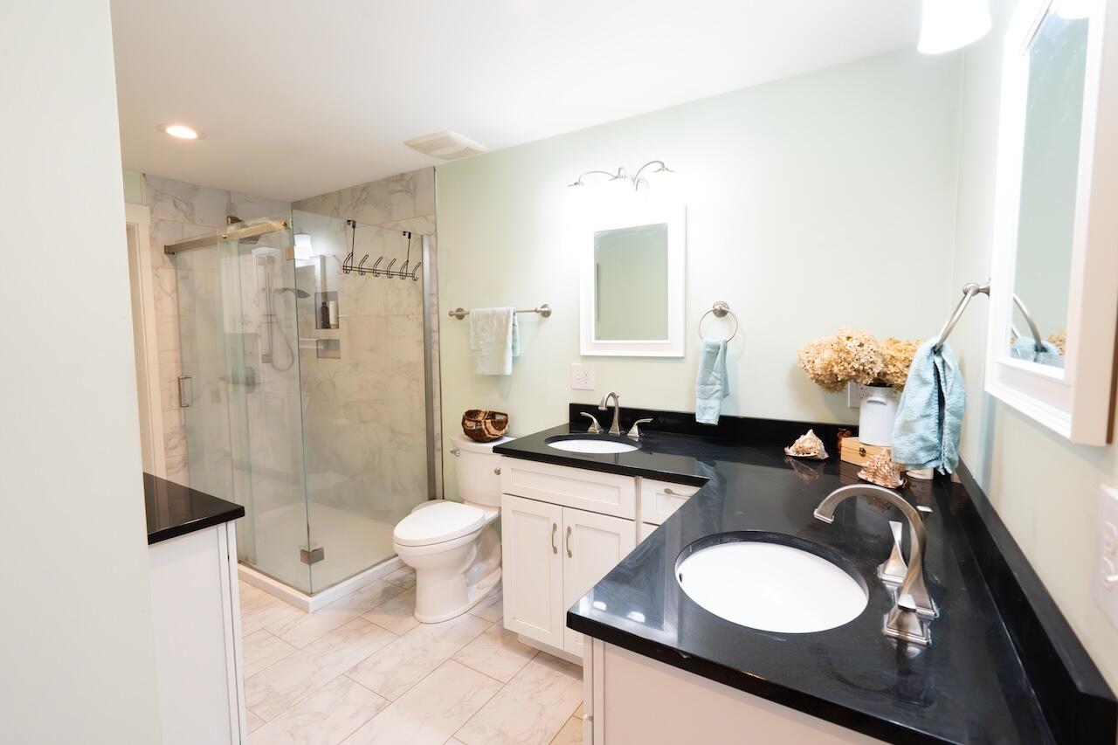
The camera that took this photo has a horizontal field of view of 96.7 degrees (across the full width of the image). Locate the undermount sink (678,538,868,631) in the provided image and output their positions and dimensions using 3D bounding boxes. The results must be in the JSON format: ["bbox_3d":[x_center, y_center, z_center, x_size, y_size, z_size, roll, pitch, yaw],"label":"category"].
[{"bbox_3d":[0.408,0.486,0.980,0.350,0.160,0.430,2,5,32],"label":"undermount sink"}]

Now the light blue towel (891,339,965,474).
[{"bbox_3d":[0.832,0.077,1.118,0.125,0.295,0.130,2,5,32],"label":"light blue towel"}]

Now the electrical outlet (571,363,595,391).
[{"bbox_3d":[0.121,0.023,2.544,0.130,0.131,0.008,2,5,32],"label":"electrical outlet"}]

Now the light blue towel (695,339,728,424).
[{"bbox_3d":[0.657,0.042,2.132,0.135,0.360,0.085,2,5,32],"label":"light blue towel"}]

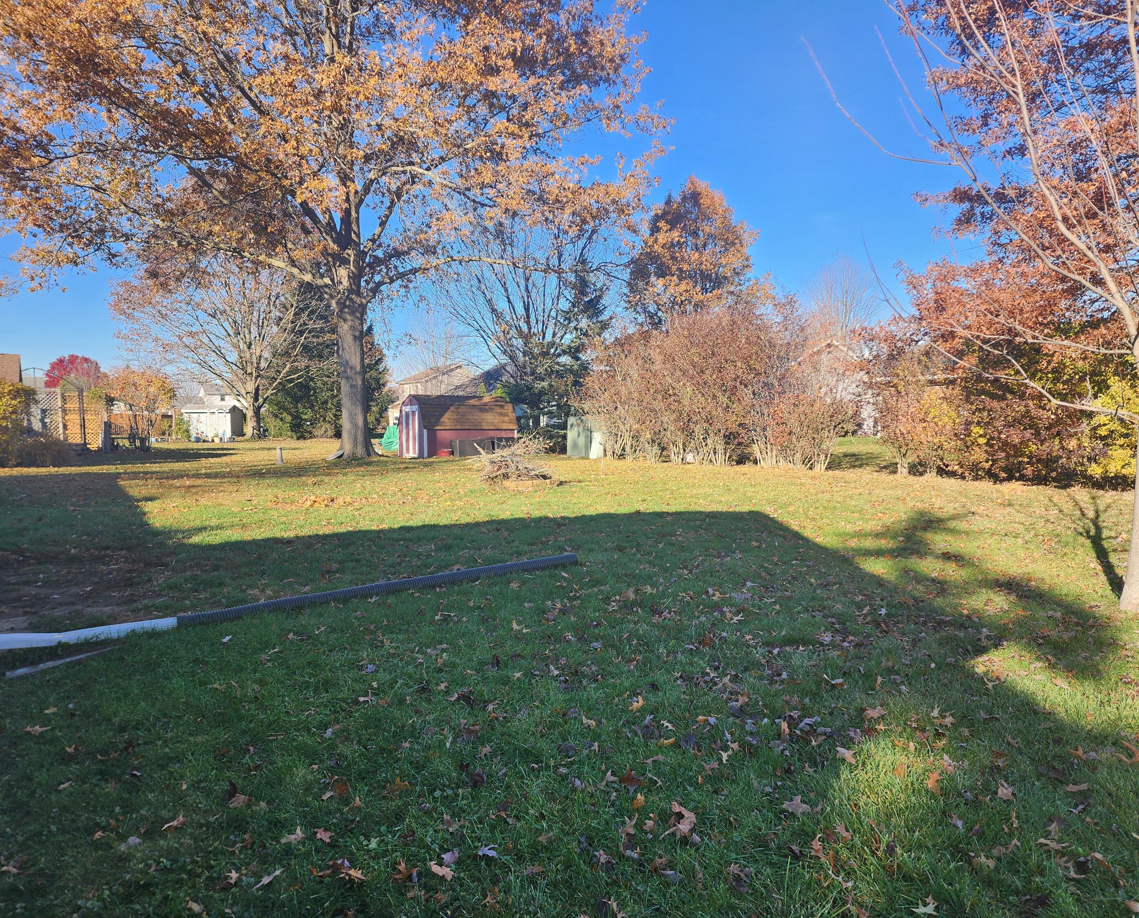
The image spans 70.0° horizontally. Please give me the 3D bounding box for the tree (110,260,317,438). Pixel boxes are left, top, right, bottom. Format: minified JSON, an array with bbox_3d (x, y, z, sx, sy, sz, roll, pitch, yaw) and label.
[{"bbox_3d":[-22.622,-7.062,52.000,12.870,11.617,12.870,-2,4,-23],"label":"tree"}]

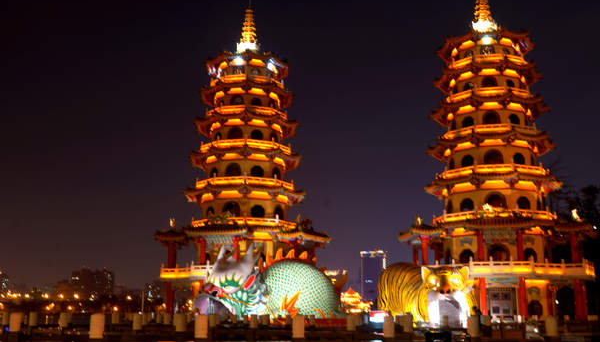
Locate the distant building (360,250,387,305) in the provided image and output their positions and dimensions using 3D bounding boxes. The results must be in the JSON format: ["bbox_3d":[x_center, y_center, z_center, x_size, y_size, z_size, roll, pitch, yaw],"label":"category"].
[{"bbox_3d":[73.767,111.338,656.799,26.000,63.835,26.000,-1,-12,7],"label":"distant building"}]

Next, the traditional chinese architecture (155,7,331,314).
[{"bbox_3d":[-4.748,-1.328,60.186,13.600,29.918,13.600,-3,-13,16],"label":"traditional chinese architecture"}]

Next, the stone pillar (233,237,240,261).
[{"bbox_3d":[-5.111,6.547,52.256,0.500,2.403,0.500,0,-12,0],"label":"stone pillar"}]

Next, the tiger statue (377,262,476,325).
[{"bbox_3d":[8.804,8.926,45.958,4.300,4.300,7.400,2,-12,-5],"label":"tiger statue"}]

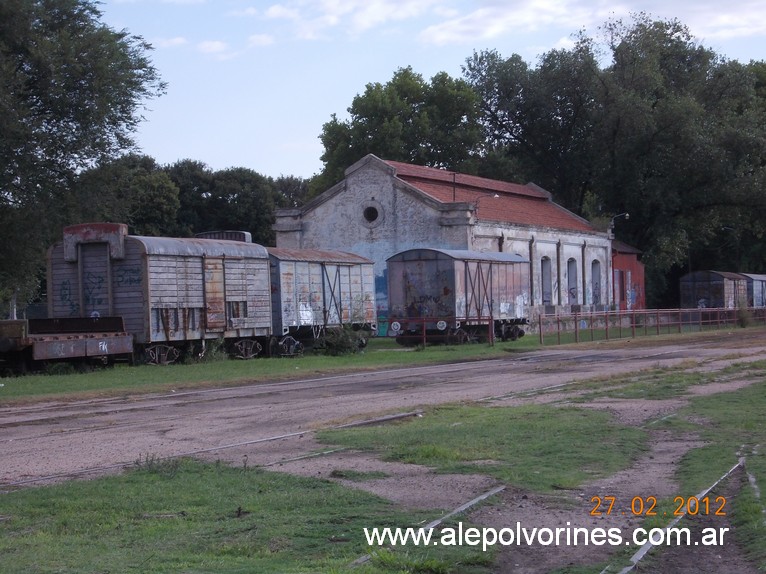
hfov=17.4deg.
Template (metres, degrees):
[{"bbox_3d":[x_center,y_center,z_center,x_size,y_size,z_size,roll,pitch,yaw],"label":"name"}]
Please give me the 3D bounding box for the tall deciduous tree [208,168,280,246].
[{"bbox_3d":[-10.178,-2.542,185.033,6.500,12.300,6.500,-1,-1,0],"label":"tall deciduous tree"}]

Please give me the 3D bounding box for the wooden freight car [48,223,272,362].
[{"bbox_3d":[-6.793,0.344,78.672,3.167,4.423,12.500,-1,-1,15],"label":"wooden freight car"}]

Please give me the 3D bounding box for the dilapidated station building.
[{"bbox_3d":[4.625,-2.040,146.710,10.906,9.617,35.602,-1,-1,17],"label":"dilapidated station building"}]

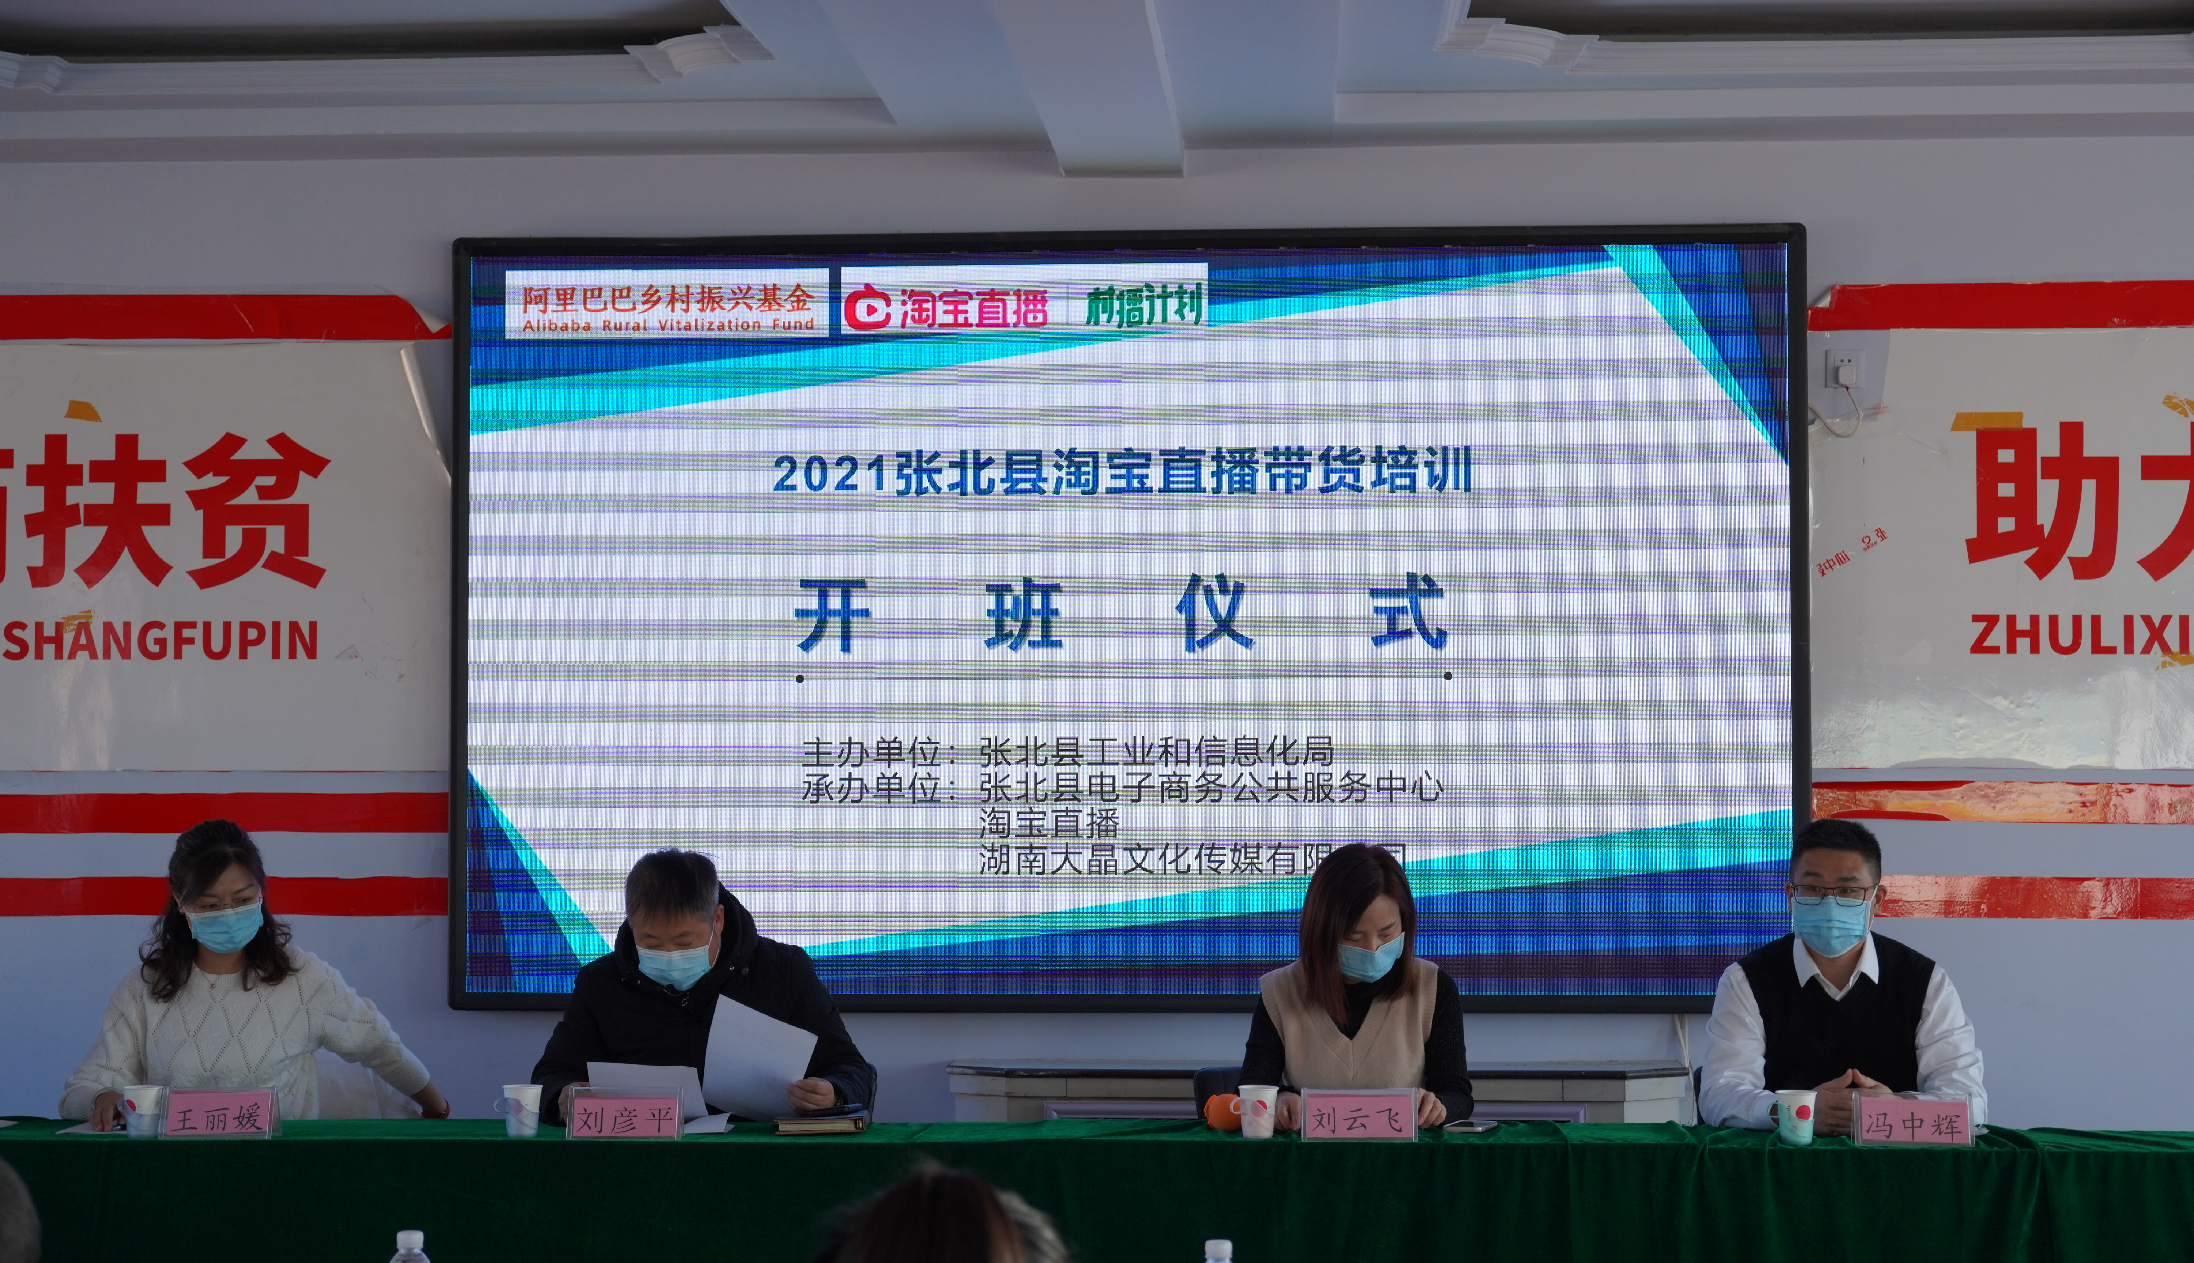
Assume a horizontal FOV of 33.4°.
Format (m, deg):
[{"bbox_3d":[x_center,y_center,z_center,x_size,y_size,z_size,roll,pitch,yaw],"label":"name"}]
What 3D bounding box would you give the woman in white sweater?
[{"bbox_3d":[-1.609,1.020,6.947,0.700,1.316,0.750,0,-2,-3],"label":"woman in white sweater"}]

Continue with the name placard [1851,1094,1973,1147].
[{"bbox_3d":[1.420,0.847,6.364,0.199,0.090,0.070,0,-2,3],"label":"name placard"}]

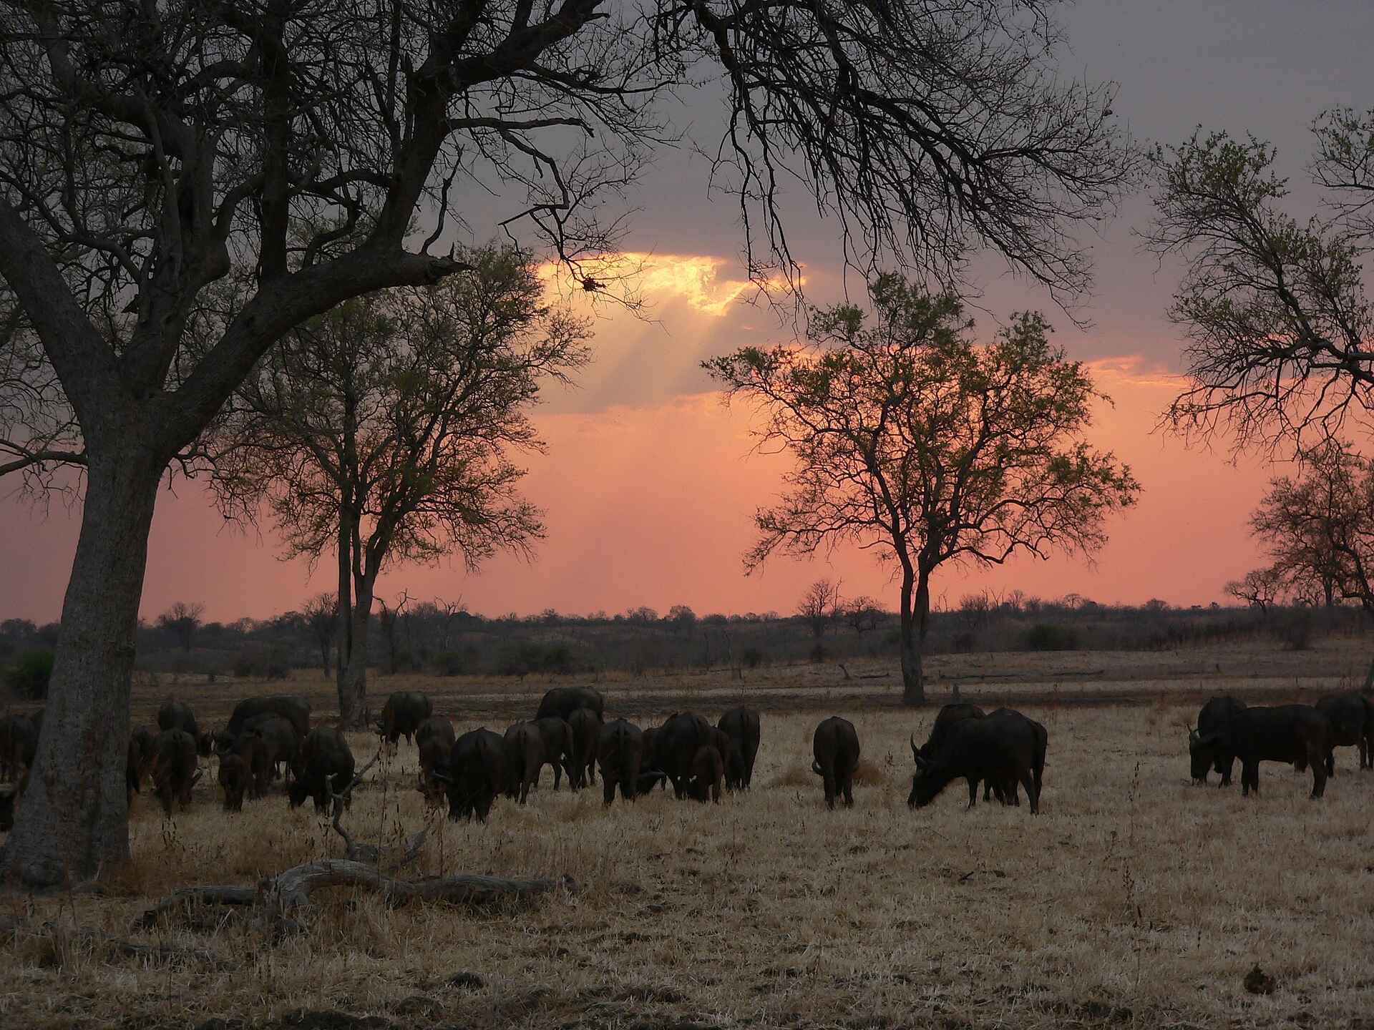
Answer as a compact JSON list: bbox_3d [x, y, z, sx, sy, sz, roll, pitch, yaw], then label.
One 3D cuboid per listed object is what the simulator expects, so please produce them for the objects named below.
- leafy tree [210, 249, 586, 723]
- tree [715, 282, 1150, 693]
[{"bbox_3d":[-8.240,-0.810,118.000,10.500,13.500,10.300,0,-2,0],"label":"leafy tree"},{"bbox_3d":[8.560,-0.920,150.000,15.400,15.400,14.300,0,-2,0],"label":"tree"}]

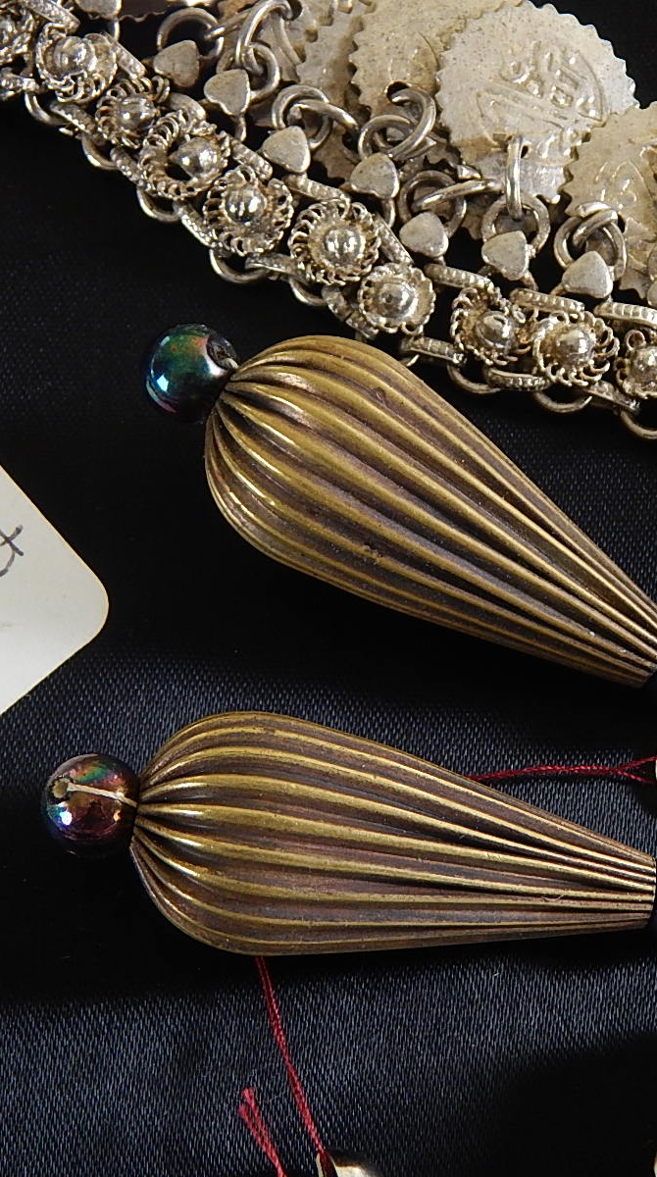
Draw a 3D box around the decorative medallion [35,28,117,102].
[{"bbox_3d":[-0.022,-0.046,0.273,0.007,0.003,0.007,0,75,-1],"label":"decorative medallion"}]

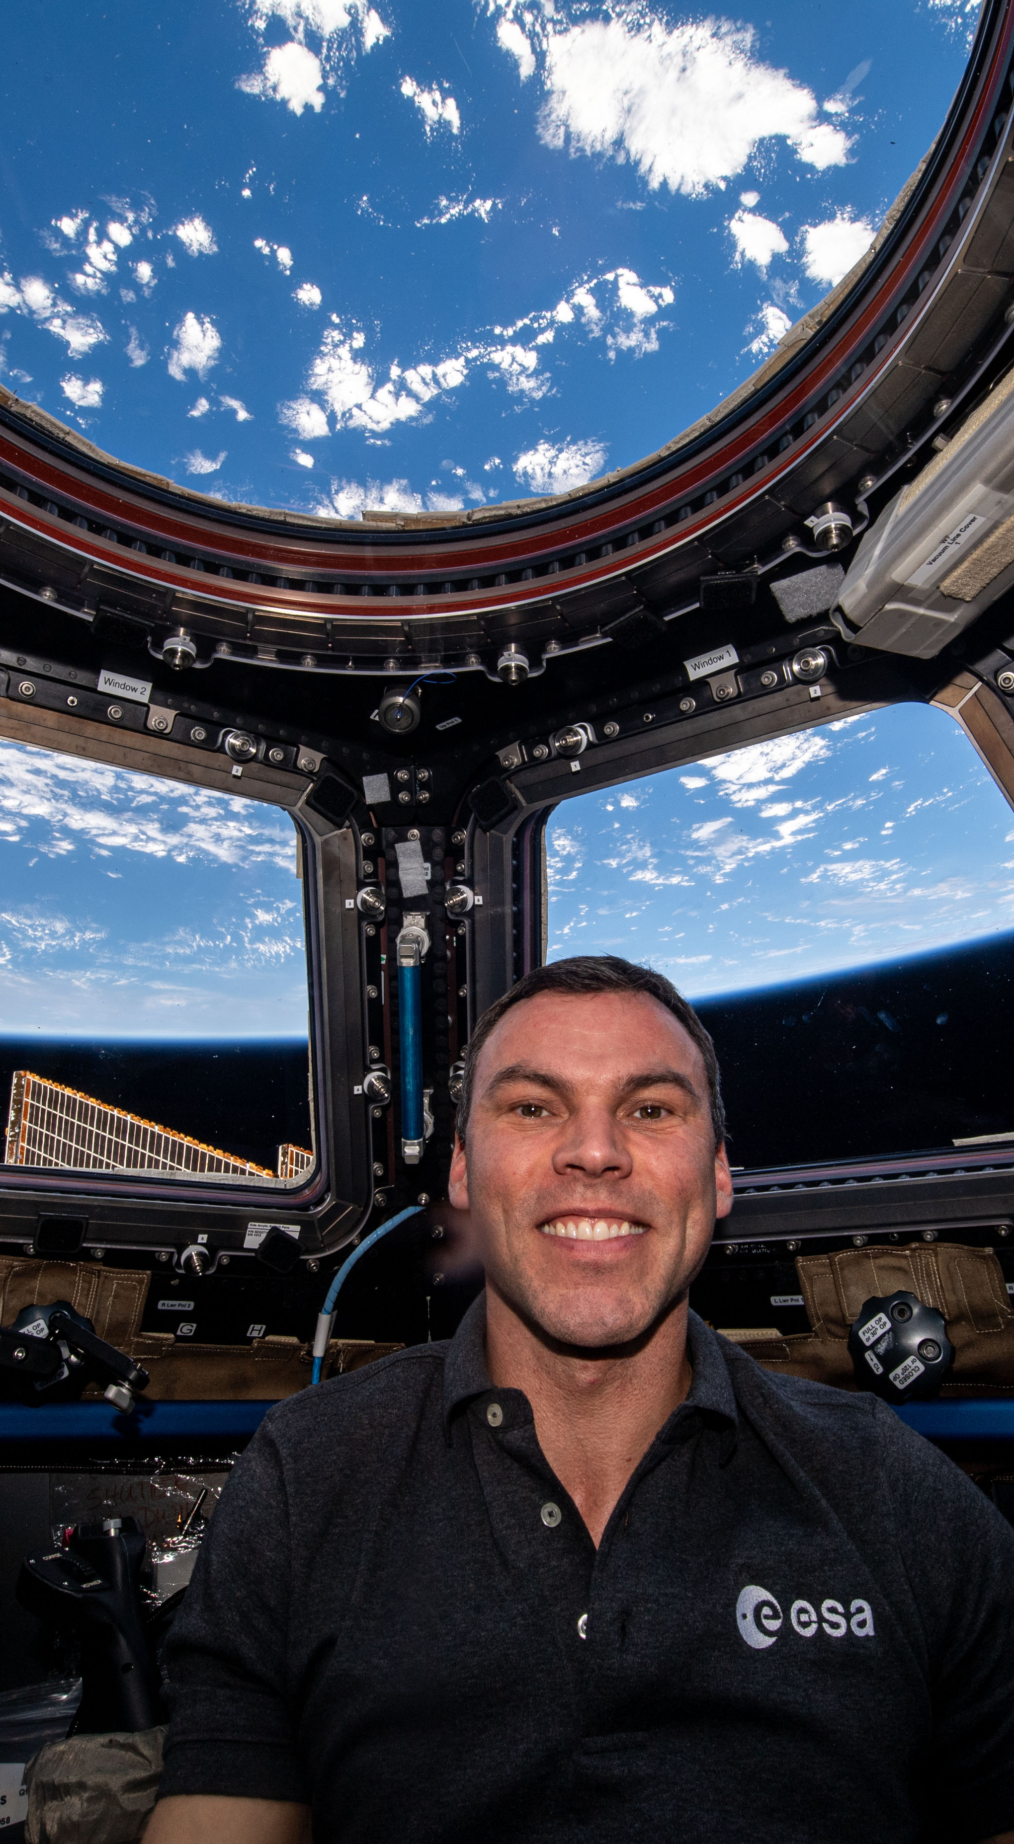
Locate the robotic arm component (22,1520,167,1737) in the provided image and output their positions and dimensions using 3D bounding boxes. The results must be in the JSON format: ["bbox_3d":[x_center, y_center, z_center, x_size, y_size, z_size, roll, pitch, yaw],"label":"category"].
[{"bbox_3d":[-0.317,0.539,0.823,0.090,0.140,0.055,-22,-24,15],"label":"robotic arm component"}]

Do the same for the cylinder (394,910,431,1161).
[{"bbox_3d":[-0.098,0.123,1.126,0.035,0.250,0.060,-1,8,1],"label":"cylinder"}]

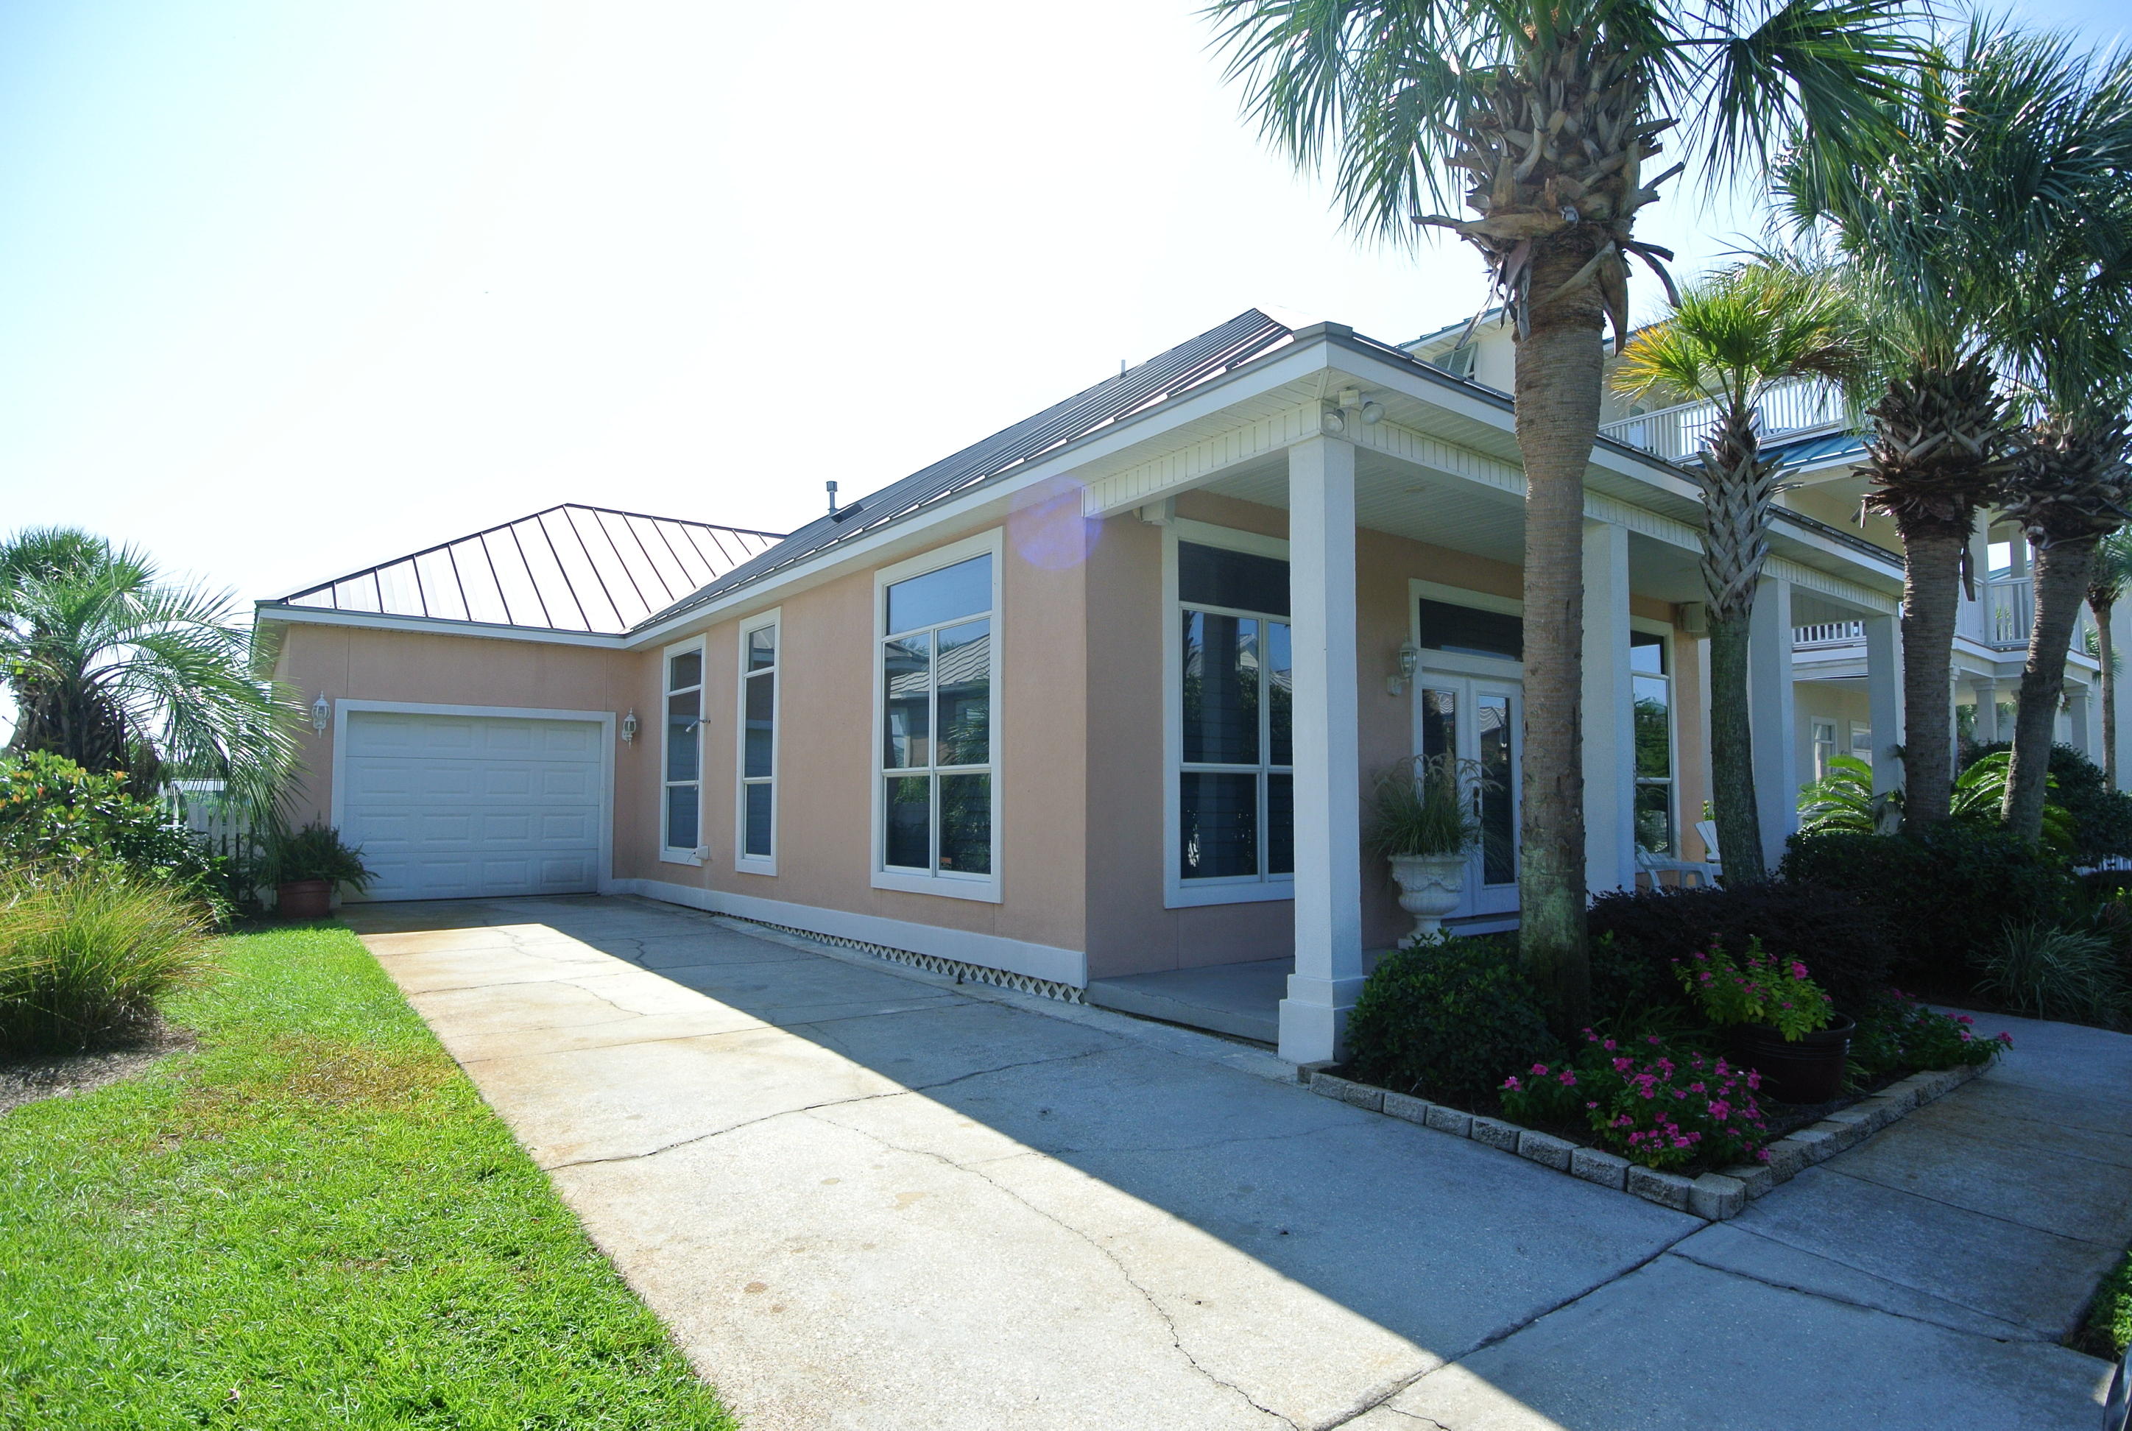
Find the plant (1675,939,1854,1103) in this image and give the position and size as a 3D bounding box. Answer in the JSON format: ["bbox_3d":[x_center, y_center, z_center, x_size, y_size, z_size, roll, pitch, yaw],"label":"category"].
[{"bbox_3d":[2.887,1.240,4.479,0.630,0.620,0.560,-3,-6,32],"label":"plant"}]

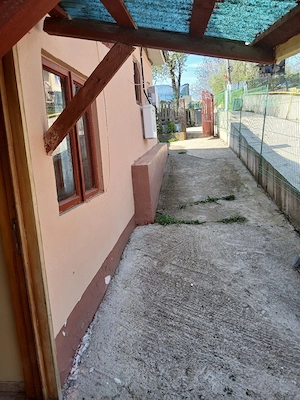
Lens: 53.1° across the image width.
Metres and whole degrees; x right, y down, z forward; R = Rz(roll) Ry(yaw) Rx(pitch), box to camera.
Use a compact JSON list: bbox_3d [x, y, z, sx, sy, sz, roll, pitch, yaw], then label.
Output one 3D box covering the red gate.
[{"bbox_3d":[1.852,-2.754,9.620,0.070,1.410,1.060,3,12,29],"label":"red gate"}]

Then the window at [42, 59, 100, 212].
[{"bbox_3d":[-0.593,-0.478,2.326,0.090,0.977,0.960,-2,11,8],"label":"window"}]

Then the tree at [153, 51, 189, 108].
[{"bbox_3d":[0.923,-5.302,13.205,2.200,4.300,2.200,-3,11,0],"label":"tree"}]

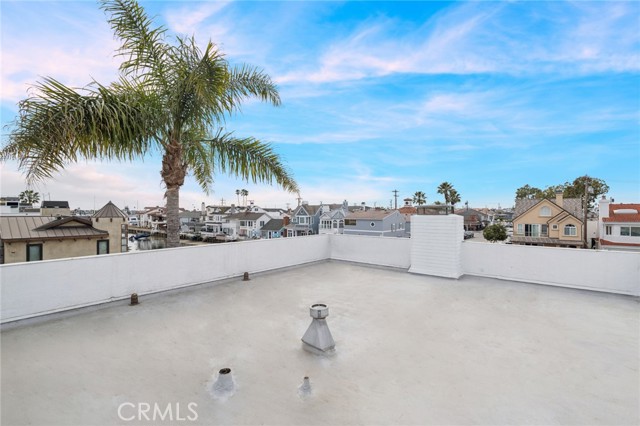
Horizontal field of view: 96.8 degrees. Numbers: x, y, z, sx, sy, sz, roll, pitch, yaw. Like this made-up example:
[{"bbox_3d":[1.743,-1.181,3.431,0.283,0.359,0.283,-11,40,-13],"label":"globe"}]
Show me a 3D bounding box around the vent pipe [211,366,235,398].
[{"bbox_3d":[-0.855,1.468,2.500,0.200,0.165,0.200,0,0,0],"label":"vent pipe"}]

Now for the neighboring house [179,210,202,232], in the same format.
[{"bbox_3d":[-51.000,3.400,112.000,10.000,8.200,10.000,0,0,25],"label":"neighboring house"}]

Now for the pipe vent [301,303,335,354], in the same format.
[{"bbox_3d":[-0.010,1.311,3.250,0.390,0.480,0.220,0,0,42],"label":"pipe vent"}]

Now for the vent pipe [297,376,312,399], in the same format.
[{"bbox_3d":[-0.131,1.485,2.450,0.125,0.130,0.125,0,0,0],"label":"vent pipe"}]

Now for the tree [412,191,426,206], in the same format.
[{"bbox_3d":[26.400,0.900,75.000,3.500,13.200,3.500,0,0,0],"label":"tree"}]

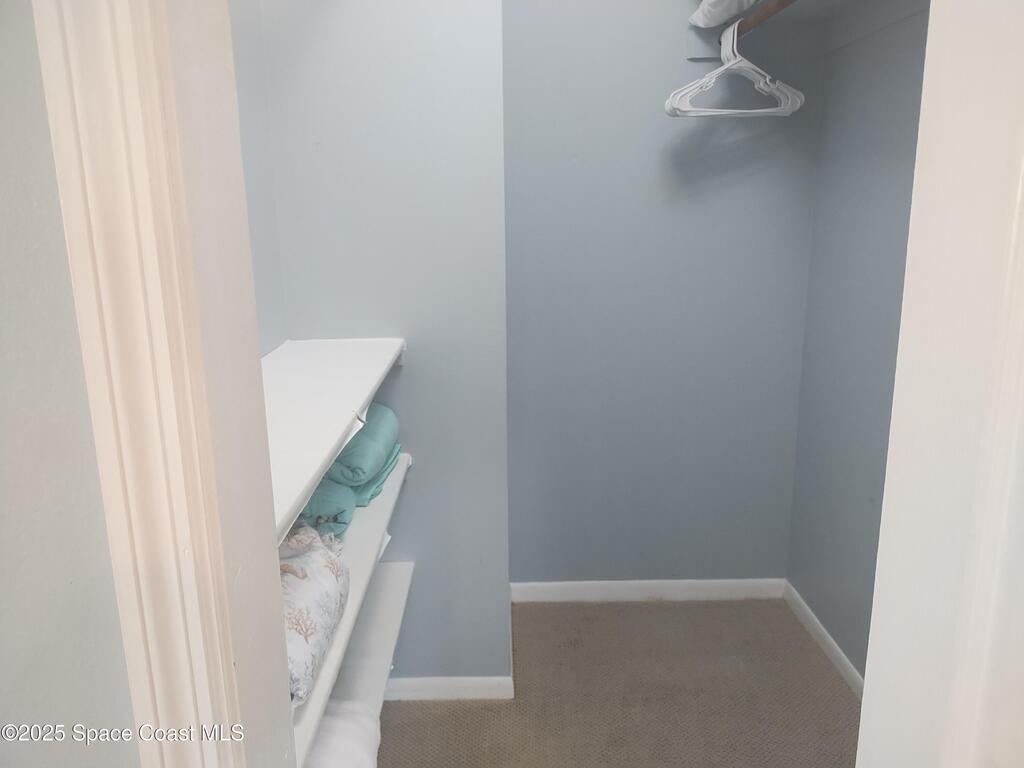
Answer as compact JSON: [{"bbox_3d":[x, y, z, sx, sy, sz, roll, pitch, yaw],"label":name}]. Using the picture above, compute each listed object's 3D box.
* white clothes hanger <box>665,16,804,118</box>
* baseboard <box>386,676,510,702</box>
[{"bbox_3d":[0.685,-0.969,2.273,0.407,0.266,0.119,-1,13,-1],"label":"white clothes hanger"},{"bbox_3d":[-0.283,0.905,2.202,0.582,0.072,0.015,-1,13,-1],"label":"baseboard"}]

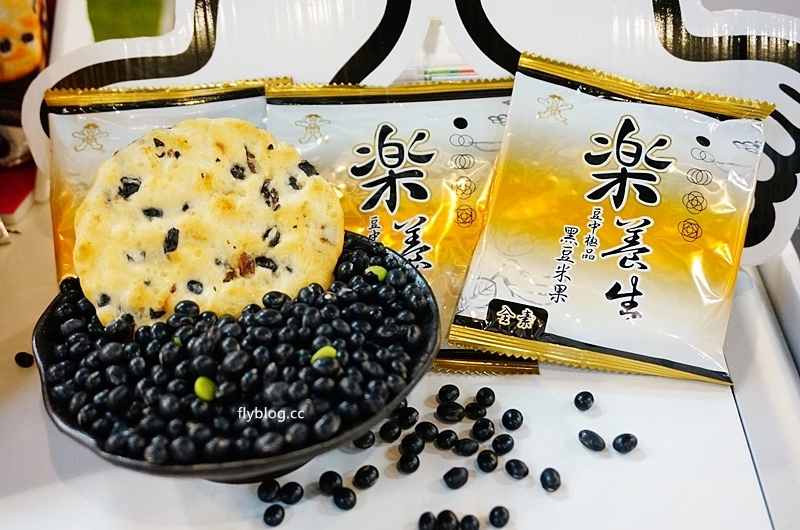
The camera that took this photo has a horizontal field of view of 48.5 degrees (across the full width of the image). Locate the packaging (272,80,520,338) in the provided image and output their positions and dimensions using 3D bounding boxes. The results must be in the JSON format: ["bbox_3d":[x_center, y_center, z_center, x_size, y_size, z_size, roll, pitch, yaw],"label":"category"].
[{"bbox_3d":[0.001,-0.016,0.391,0.115,0.129,0.017,-2,4,0],"label":"packaging"}]

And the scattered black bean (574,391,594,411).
[{"bbox_3d":[0.074,0.054,0.355,0.008,0.008,0.008,8,32,13],"label":"scattered black bean"}]

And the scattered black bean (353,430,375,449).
[{"bbox_3d":[-0.013,0.065,0.331,0.008,0.007,0.008,-18,38,-26],"label":"scattered black bean"}]

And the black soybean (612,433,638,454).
[{"bbox_3d":[0.088,0.070,0.348,0.010,0.007,0.008,-7,29,-12],"label":"black soybean"}]

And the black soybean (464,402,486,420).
[{"bbox_3d":[0.031,0.061,0.366,0.009,0.006,0.008,15,31,26],"label":"black soybean"}]

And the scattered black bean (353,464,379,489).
[{"bbox_3d":[-0.012,0.075,0.314,0.010,0.008,0.008,-28,43,-36],"label":"scattered black bean"}]

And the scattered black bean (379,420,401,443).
[{"bbox_3d":[-0.004,0.064,0.340,0.008,0.008,0.009,0,32,-1],"label":"scattered black bean"}]

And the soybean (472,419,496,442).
[{"bbox_3d":[0.034,0.066,0.354,0.009,0.008,0.010,6,29,11],"label":"soybean"}]

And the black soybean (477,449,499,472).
[{"bbox_3d":[0.033,0.075,0.338,0.008,0.007,0.010,3,28,6],"label":"black soybean"}]

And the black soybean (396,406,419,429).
[{"bbox_3d":[0.003,0.060,0.347,0.008,0.008,0.009,0,32,1],"label":"black soybean"}]

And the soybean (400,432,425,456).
[{"bbox_3d":[0.005,0.070,0.346,0.009,0.008,0.010,1,28,1],"label":"soybean"}]

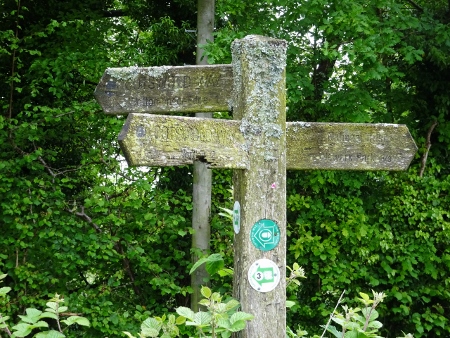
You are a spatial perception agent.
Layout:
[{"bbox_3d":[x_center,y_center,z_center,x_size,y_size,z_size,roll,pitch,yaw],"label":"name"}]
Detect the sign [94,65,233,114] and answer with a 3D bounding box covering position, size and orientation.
[{"bbox_3d":[-0.147,-0.204,2.840,0.385,0.117,0.035,0,-2,15],"label":"sign"}]

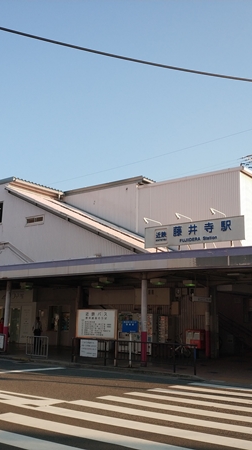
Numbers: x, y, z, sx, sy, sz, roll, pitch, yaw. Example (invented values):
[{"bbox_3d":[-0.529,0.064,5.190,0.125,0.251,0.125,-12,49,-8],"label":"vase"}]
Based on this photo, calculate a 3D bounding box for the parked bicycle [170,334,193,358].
[{"bbox_3d":[2.299,5.022,22.983,1.500,0.993,0.520,-8,-13,42],"label":"parked bicycle"}]

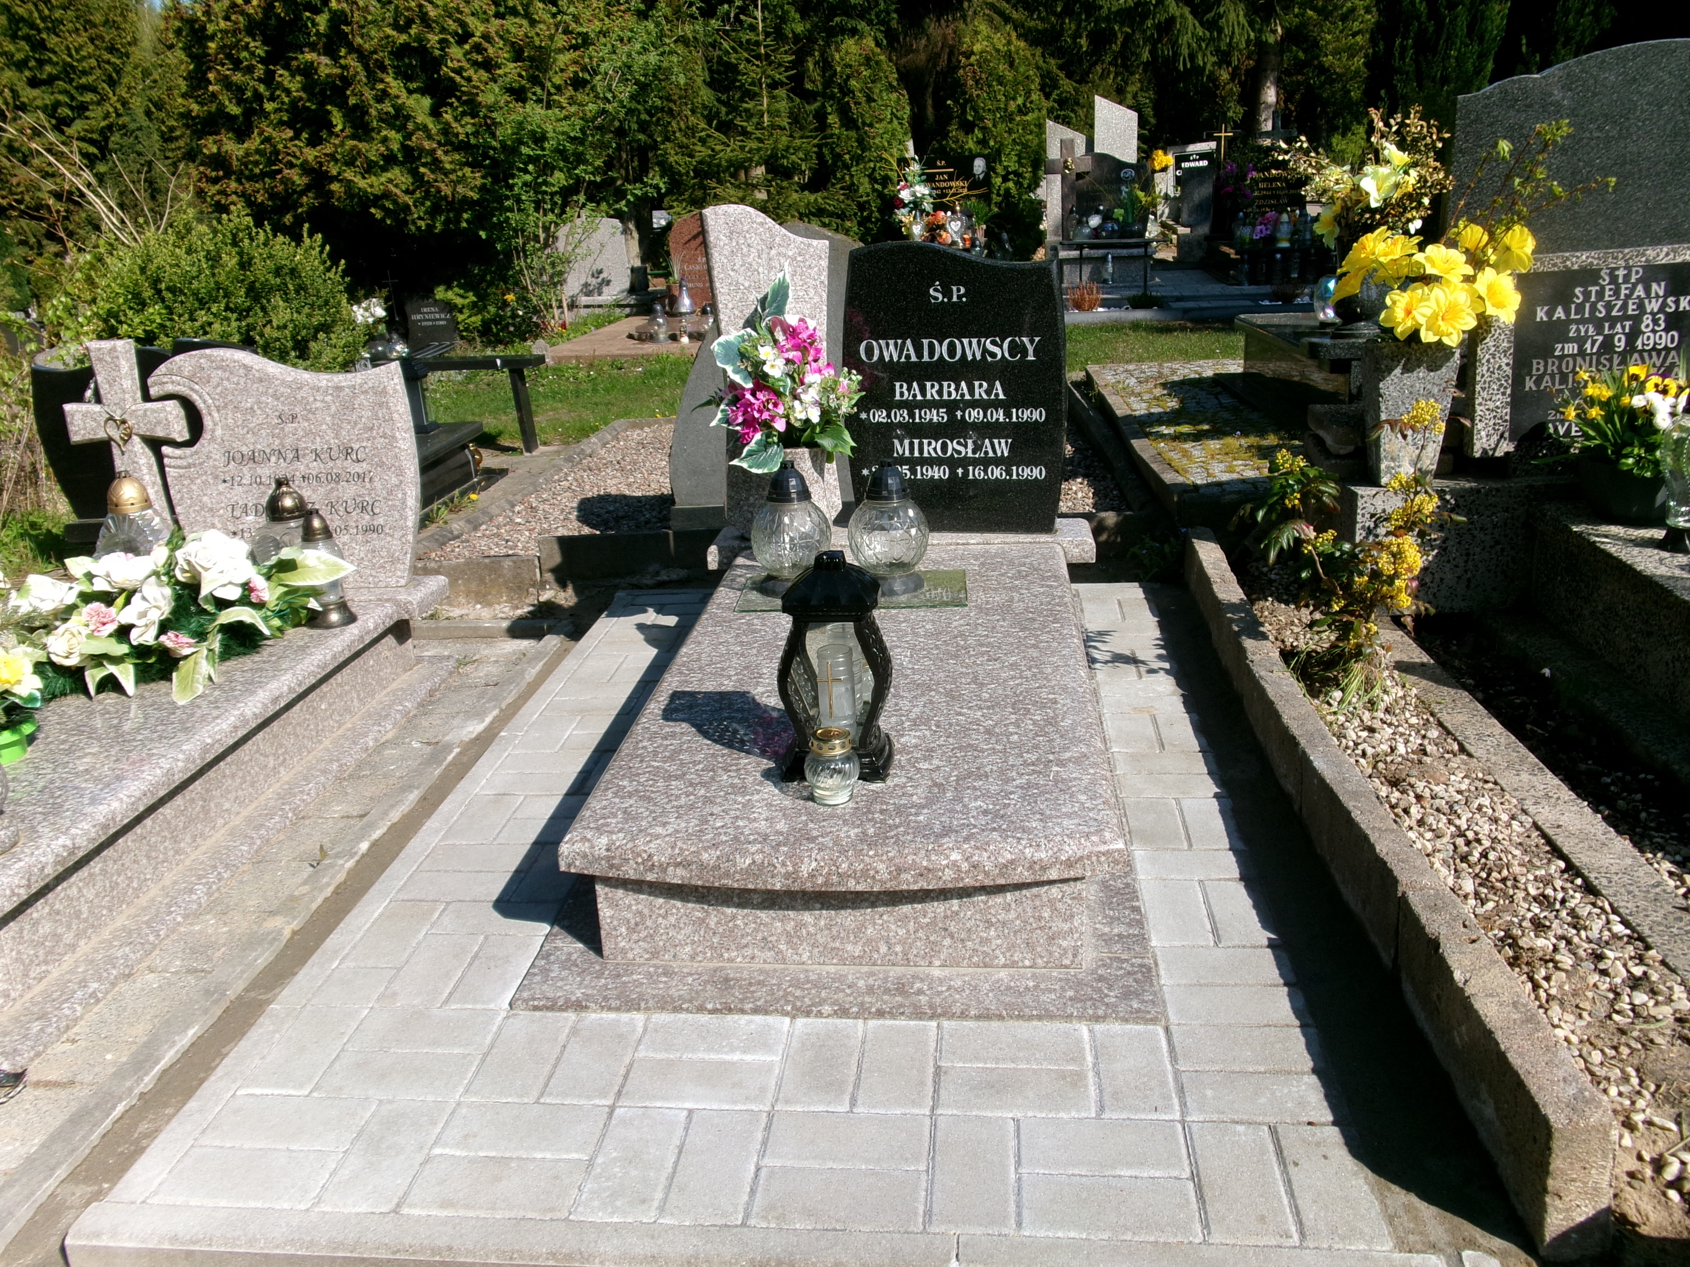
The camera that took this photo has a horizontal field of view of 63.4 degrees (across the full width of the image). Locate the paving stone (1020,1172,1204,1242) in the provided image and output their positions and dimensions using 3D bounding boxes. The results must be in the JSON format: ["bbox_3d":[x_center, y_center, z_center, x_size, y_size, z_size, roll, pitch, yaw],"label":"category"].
[{"bbox_3d":[0.304,0.688,1.580,0.200,0.060,0.100,-1,19,6],"label":"paving stone"}]

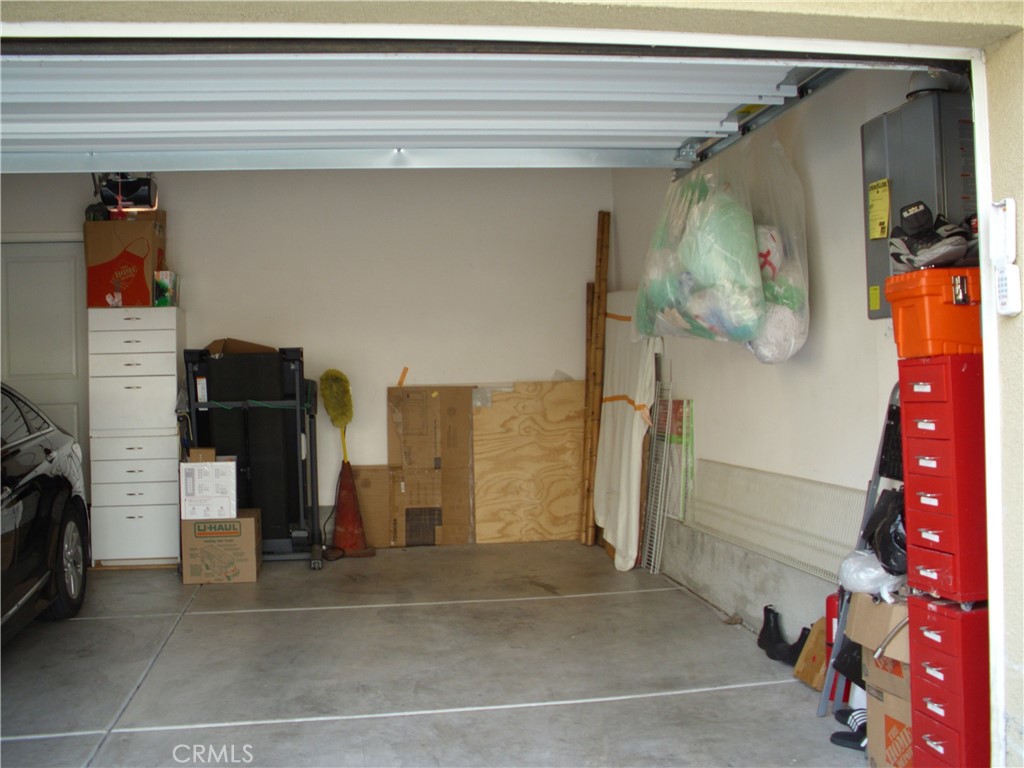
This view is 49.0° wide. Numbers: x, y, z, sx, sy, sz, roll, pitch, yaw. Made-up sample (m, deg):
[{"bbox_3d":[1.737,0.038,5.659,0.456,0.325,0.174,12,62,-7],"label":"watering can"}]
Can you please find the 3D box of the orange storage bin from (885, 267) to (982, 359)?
[{"bbox_3d":[1.304,-0.194,3.140,0.430,0.230,0.235,-2,0,-9],"label":"orange storage bin"}]

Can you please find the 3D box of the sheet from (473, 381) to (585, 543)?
[{"bbox_3d":[0.122,0.582,8.460,0.840,1.215,0.020,-2,-7,-9],"label":"sheet"}]

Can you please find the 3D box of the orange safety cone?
[{"bbox_3d":[-1.166,0.877,8.075,0.345,0.680,0.345,-2,0,-9],"label":"orange safety cone"}]

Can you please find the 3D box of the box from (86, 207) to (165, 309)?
[{"bbox_3d":[-2.708,-0.853,7.890,0.455,0.683,0.450,-2,0,-9],"label":"box"}]

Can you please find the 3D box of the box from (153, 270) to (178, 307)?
[{"bbox_3d":[-2.417,-0.651,7.848,0.130,0.246,0.240,-2,0,-9],"label":"box"}]

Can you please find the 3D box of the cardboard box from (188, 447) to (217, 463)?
[{"bbox_3d":[-1.982,0.456,7.252,0.165,0.096,0.140,-2,0,-9],"label":"cardboard box"}]

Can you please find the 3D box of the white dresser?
[{"bbox_3d":[-2.608,0.362,7.900,0.605,1.775,0.430,-2,0,-9],"label":"white dresser"}]

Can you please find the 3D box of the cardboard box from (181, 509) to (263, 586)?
[{"bbox_3d":[-1.883,1.058,7.343,0.460,0.410,0.460,-2,0,-9],"label":"cardboard box"}]

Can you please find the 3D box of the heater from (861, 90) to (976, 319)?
[{"bbox_3d":[1.342,-0.543,3.516,0.270,0.650,0.505,-2,0,-9],"label":"heater"}]

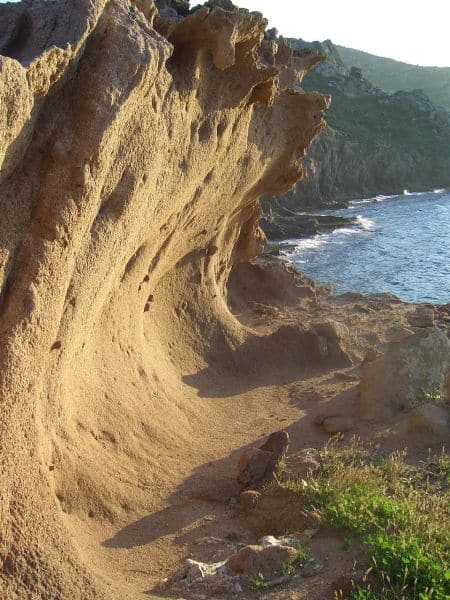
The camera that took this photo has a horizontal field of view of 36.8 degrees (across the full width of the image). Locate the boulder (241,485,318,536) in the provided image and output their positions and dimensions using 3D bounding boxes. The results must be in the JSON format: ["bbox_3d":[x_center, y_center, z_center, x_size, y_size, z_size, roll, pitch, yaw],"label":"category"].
[{"bbox_3d":[0.259,1.002,3.227,0.369,0.201,0.258,0,11,0],"label":"boulder"}]

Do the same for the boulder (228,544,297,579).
[{"bbox_3d":[0.155,1.116,2.888,0.298,0.107,0.155,0,11,0],"label":"boulder"}]

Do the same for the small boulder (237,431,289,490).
[{"bbox_3d":[0.201,0.864,3.642,0.279,0.314,0.209,0,11,0],"label":"small boulder"}]

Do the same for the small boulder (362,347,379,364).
[{"bbox_3d":[1.184,0.451,5.500,0.123,0.143,0.111,0,11,0],"label":"small boulder"}]

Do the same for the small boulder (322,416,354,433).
[{"bbox_3d":[0.741,0.813,4.417,0.205,0.117,0.133,0,11,0],"label":"small boulder"}]

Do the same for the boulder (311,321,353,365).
[{"bbox_3d":[0.931,0.380,5.921,0.356,0.392,0.321,0,11,0],"label":"boulder"}]

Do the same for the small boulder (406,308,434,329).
[{"bbox_3d":[1.619,0.145,5.600,0.217,0.176,0.174,0,11,0],"label":"small boulder"}]

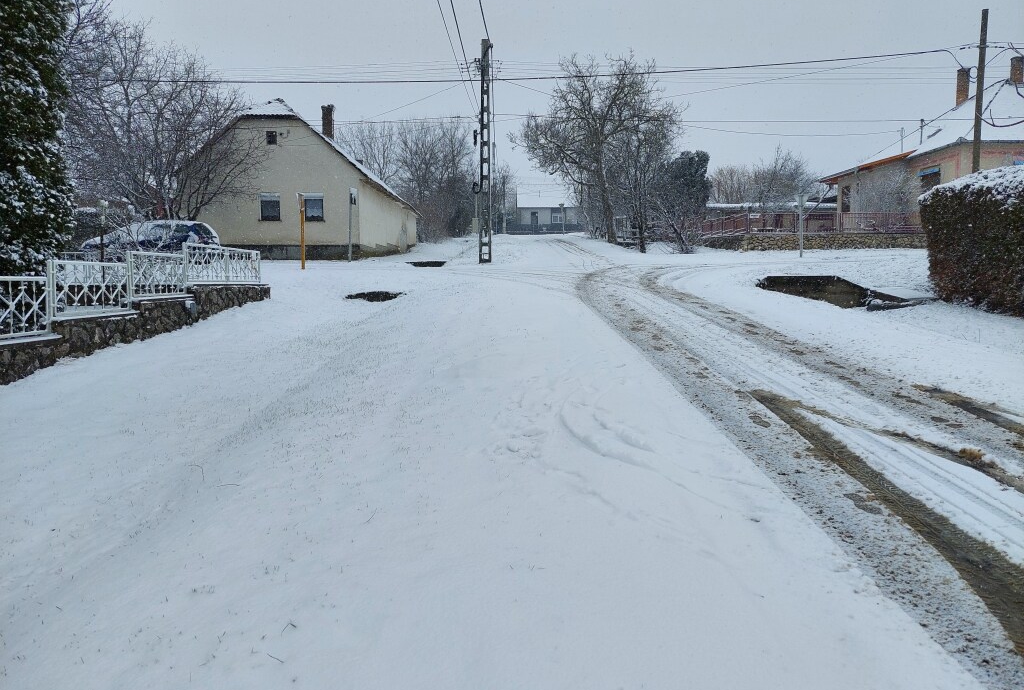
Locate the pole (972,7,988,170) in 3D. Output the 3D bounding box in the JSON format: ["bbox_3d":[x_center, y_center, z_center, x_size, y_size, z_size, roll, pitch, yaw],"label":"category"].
[{"bbox_3d":[12.209,-5.125,18.617,0.220,7.170,0.220,0,5,0],"label":"pole"}]

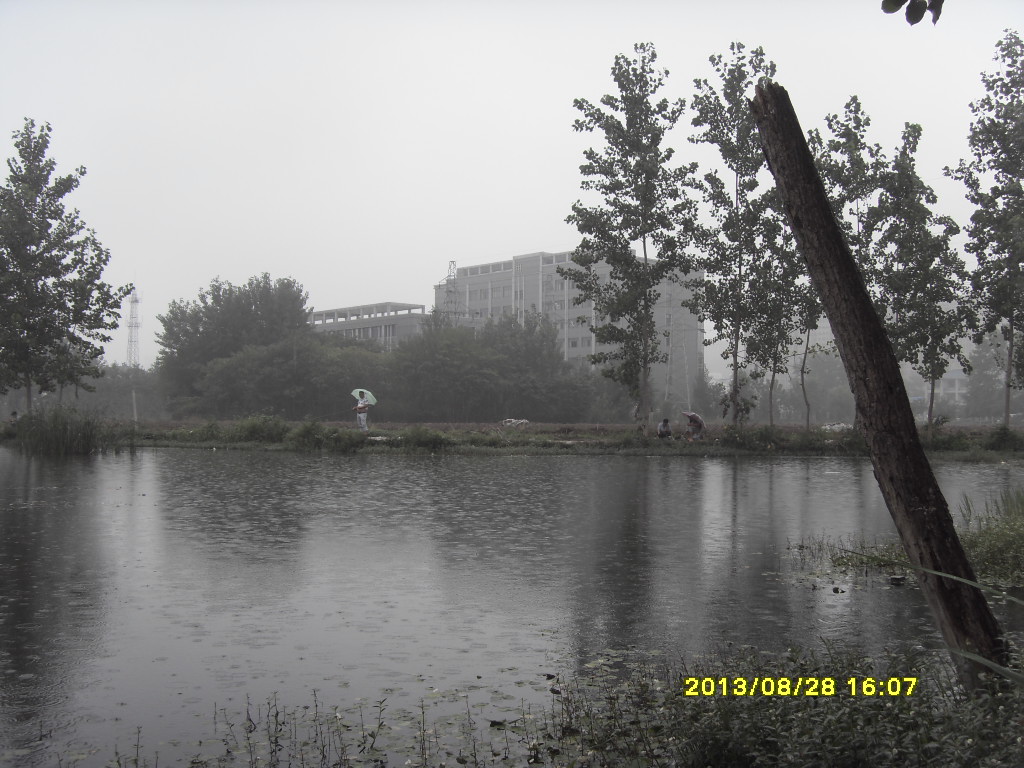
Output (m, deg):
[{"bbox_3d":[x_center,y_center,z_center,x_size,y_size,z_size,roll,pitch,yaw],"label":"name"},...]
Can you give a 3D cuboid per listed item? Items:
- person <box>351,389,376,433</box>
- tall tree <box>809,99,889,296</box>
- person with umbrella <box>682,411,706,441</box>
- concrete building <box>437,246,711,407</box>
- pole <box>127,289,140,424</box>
[{"bbox_3d":[-5.580,1.037,43.491,0.900,1.730,0.850,0,-1,34],"label":"person"},{"bbox_3d":[14.504,-5.117,49.063,4.000,14.190,4.000,0,-1,0],"label":"tall tree"},{"bbox_3d":[6.862,1.583,43.484,0.950,1.130,0.950,-1,-1,45],"label":"person with umbrella"},{"bbox_3d":[9.705,-9.574,233.037,18.000,28.500,59.000,1,-1,-42],"label":"concrete building"},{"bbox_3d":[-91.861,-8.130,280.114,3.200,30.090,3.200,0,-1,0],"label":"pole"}]

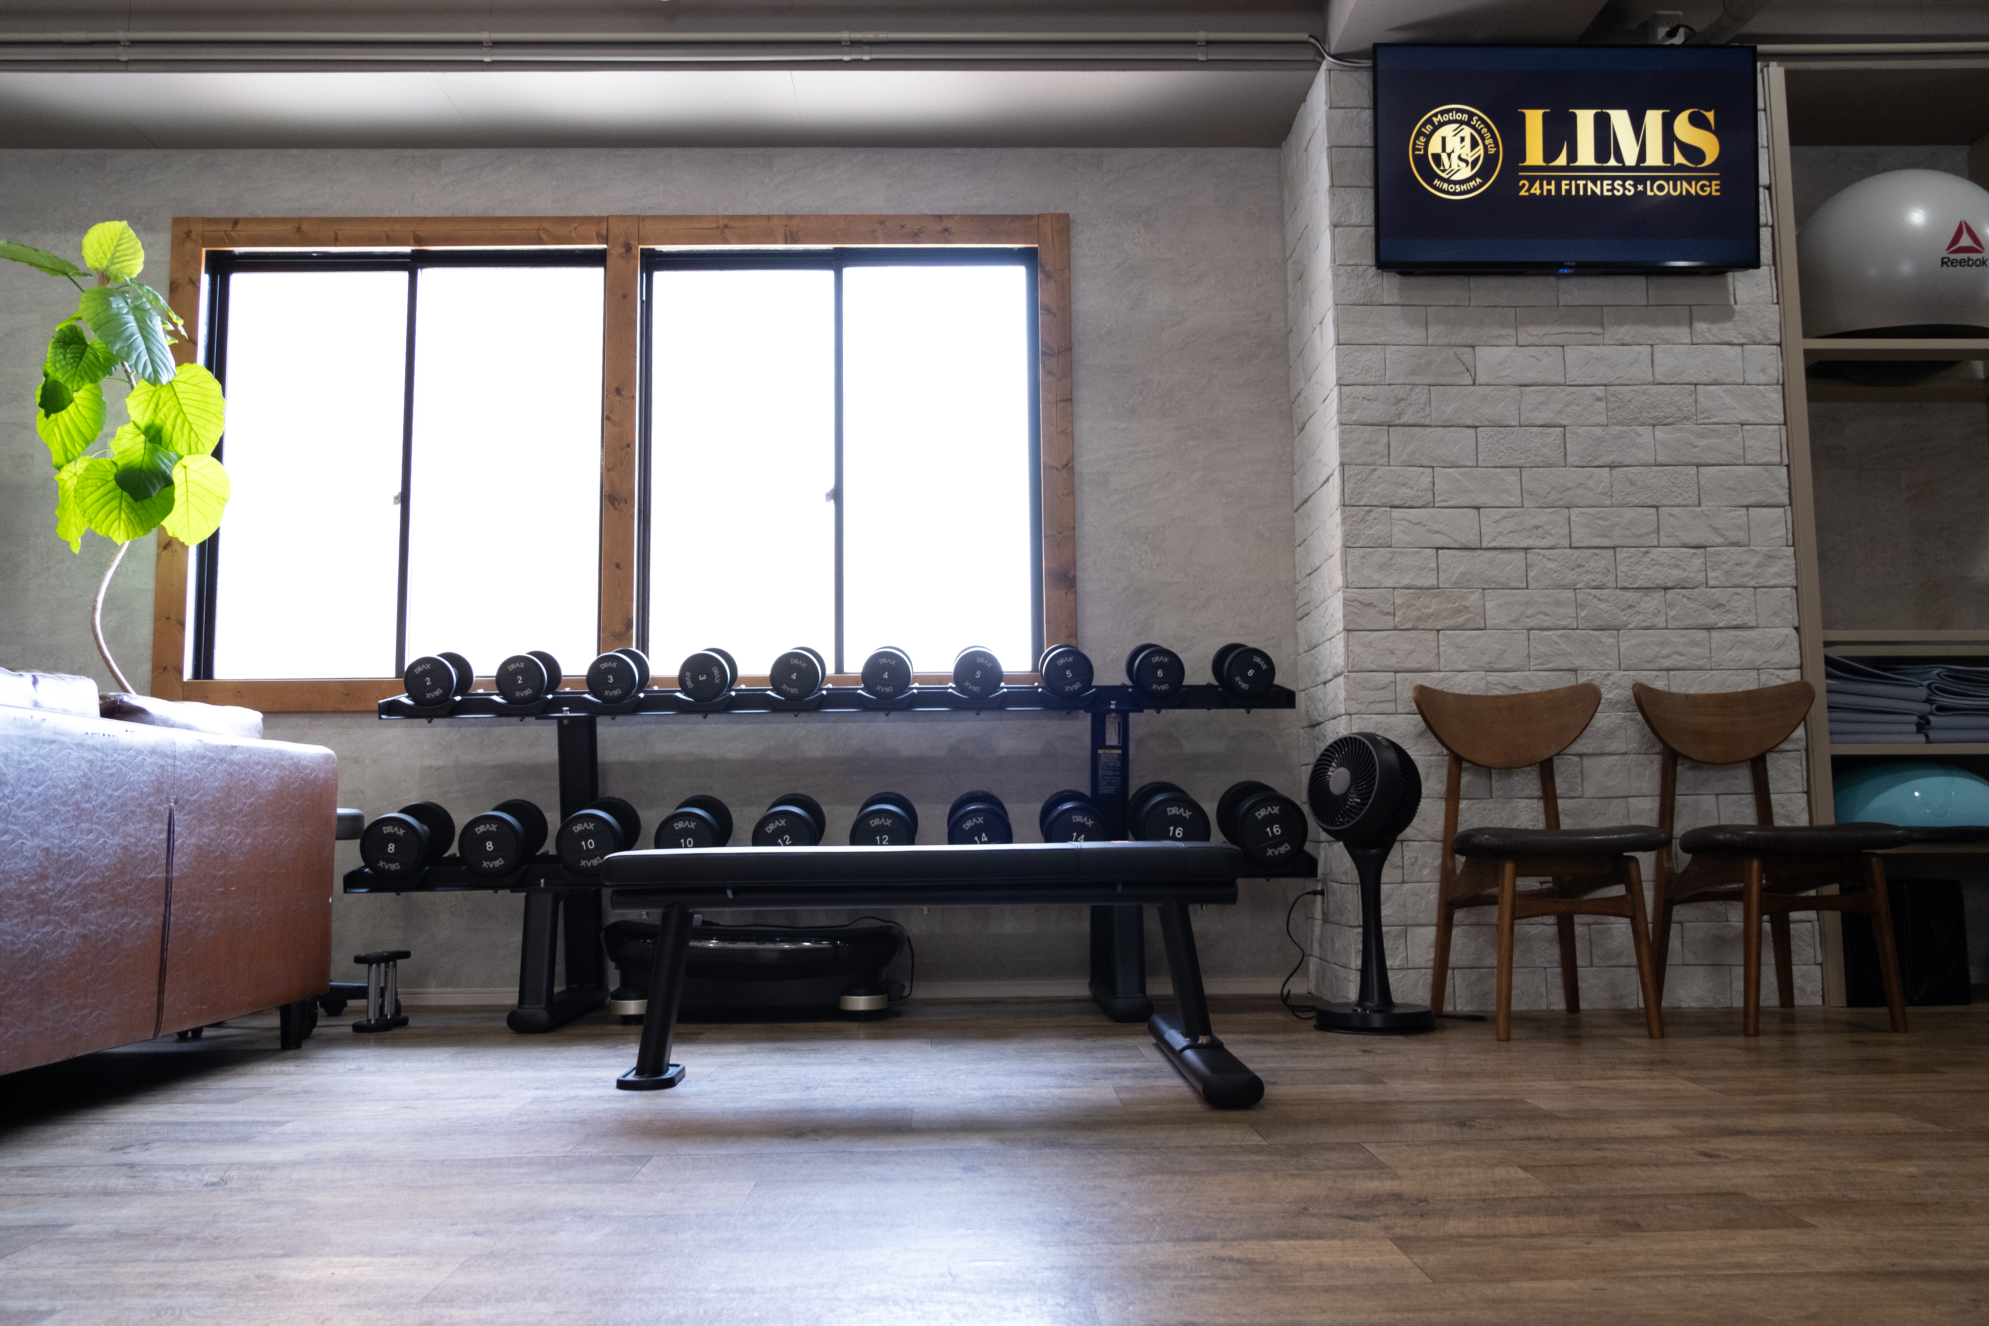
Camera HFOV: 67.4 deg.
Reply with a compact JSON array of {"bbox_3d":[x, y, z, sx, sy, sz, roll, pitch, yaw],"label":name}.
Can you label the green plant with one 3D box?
[{"bbox_3d":[-2.175,-0.182,3.615,0.601,1.848,0.560,-1,-6,-1],"label":"green plant"}]

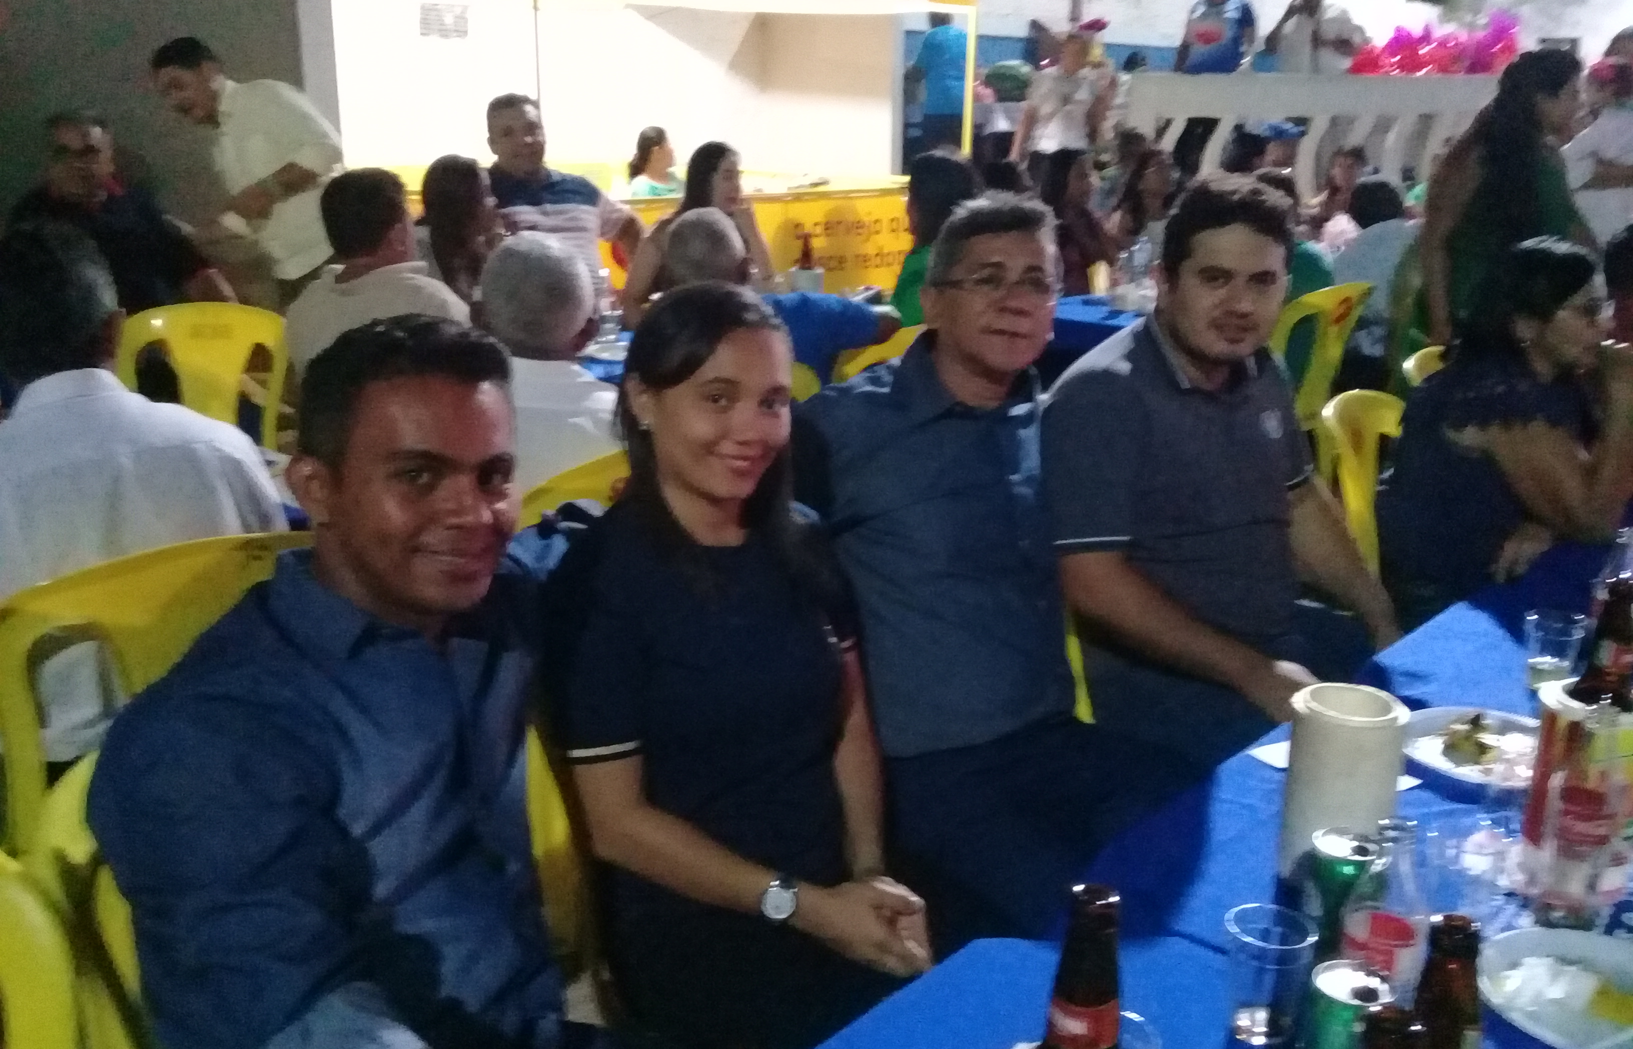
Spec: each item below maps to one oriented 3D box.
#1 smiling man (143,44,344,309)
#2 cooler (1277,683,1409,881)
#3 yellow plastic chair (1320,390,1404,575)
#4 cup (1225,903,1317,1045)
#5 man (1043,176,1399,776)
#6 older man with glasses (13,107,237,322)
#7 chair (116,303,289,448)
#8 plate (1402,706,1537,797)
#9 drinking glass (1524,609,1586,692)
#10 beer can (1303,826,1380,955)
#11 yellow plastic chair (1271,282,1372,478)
[{"bbox_3d":[-1.697,-0.731,4.614,0.620,1.570,0.500,-12,20,-37],"label":"smiling man"},{"bbox_3d":[0.469,0.242,1.310,0.101,0.175,0.101,1,16,0],"label":"cooler"},{"bbox_3d":[1.303,0.208,2.978,0.530,0.880,0.440,13,19,40],"label":"yellow plastic chair"},{"bbox_3d":[0.342,0.346,1.115,0.068,0.089,0.068,1,15,0],"label":"cup"},{"bbox_3d":[0.634,0.227,1.907,0.530,1.310,0.770,-12,21,-38],"label":"man"},{"bbox_3d":[-1.798,-0.380,3.818,0.600,1.348,0.750,-8,17,-30],"label":"older man with glasses"},{"bbox_3d":[-1.636,-0.150,3.782,0.440,0.880,0.530,-12,19,-41],"label":"chair"},{"bbox_3d":[0.738,0.254,1.607,0.215,0.030,0.215,1,15,0],"label":"plate"},{"bbox_3d":[0.919,0.157,1.814,0.076,0.085,0.076,1,15,0],"label":"drinking glass"},{"bbox_3d":[0.421,0.313,1.180,0.066,0.122,0.066,1,15,0],"label":"beer can"},{"bbox_3d":[1.384,-0.318,4.569,0.520,0.880,0.440,14,21,39],"label":"yellow plastic chair"}]

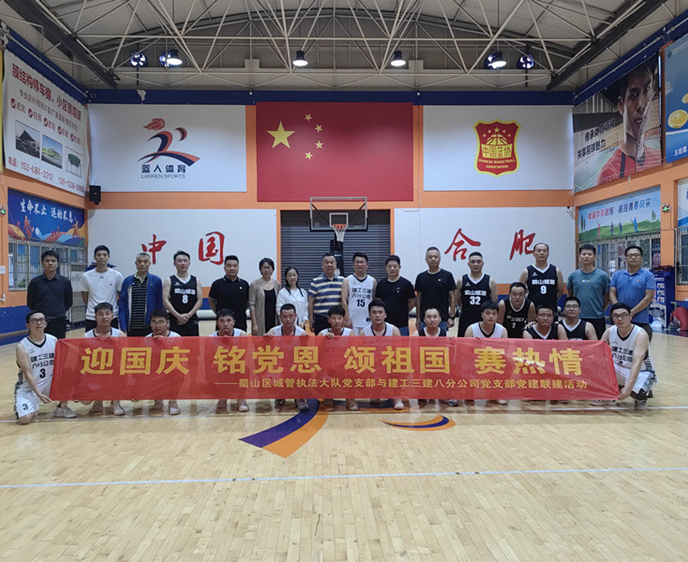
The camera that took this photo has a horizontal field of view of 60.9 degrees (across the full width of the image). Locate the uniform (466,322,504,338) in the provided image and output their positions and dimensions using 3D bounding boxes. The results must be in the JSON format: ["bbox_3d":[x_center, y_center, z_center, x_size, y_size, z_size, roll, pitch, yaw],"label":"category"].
[{"bbox_3d":[1.566,0.767,6.450,0.420,0.560,0.280,-1,0,0],"label":"uniform"}]

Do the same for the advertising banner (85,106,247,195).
[{"bbox_3d":[-6.144,-4.640,20.404,5.460,3.051,0.050,-1,0,-2],"label":"advertising banner"}]

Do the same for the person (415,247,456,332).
[{"bbox_3d":[1.092,0.488,6.925,0.510,1.780,0.300,-1,0,0],"label":"person"}]

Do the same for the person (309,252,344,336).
[{"bbox_3d":[-0.196,0.531,6.855,0.500,1.719,0.300,-1,0,-3],"label":"person"}]

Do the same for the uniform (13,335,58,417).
[{"bbox_3d":[-3.151,0.977,6.052,0.500,0.848,0.380,-1,1,-26],"label":"uniform"}]

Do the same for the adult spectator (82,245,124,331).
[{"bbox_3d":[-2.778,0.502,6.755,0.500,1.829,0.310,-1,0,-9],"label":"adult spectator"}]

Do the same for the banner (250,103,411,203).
[{"bbox_3d":[-0.302,-4.570,20.728,5.573,3.522,0.050,-1,1,-2],"label":"banner"}]

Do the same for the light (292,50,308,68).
[{"bbox_3d":[-1.230,-6.360,16.687,0.440,0.400,0.440,-1,1,-2],"label":"light"}]

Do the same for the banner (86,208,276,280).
[{"bbox_3d":[-5.672,-1.147,20.537,6.572,2.716,0.050,-1,1,-2],"label":"banner"}]

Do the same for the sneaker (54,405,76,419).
[{"bbox_3d":[-2.982,1.391,6.260,0.280,0.125,0.105,0,1,40],"label":"sneaker"}]

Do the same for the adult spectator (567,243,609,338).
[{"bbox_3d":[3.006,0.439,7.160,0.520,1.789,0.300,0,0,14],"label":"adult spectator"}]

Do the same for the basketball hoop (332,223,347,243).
[{"bbox_3d":[-0.140,-1.514,18.372,0.470,0.520,0.550,-1,0,-2],"label":"basketball hoop"}]

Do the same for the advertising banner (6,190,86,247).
[{"bbox_3d":[-8.846,-1.802,17.788,0.050,1.276,5.003,-1,1,-2],"label":"advertising banner"}]

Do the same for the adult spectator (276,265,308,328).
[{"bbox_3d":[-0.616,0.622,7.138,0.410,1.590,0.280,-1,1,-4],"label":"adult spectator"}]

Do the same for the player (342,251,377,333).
[{"bbox_3d":[0.194,0.511,7.018,0.480,1.699,0.300,-1,0,0],"label":"player"}]

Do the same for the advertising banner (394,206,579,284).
[{"bbox_3d":[5.320,-1.306,22.066,6.850,2.880,0.060,-1,0,-3],"label":"advertising banner"}]

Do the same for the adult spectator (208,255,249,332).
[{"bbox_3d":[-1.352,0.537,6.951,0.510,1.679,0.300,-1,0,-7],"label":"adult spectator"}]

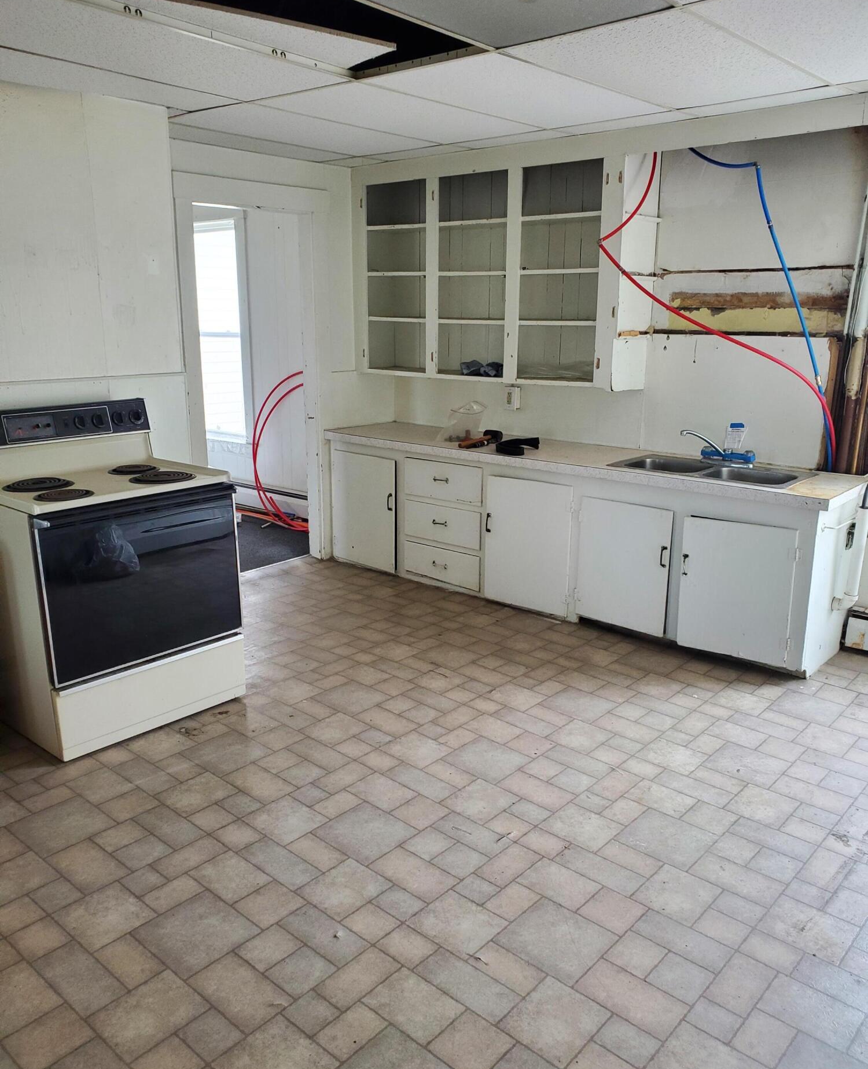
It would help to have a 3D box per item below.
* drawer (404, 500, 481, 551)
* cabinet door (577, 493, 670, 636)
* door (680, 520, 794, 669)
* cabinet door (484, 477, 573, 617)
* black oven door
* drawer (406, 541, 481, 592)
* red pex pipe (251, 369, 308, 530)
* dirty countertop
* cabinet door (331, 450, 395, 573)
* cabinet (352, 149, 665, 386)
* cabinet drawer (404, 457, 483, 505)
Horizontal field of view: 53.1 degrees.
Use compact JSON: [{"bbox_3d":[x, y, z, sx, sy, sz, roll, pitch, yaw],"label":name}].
[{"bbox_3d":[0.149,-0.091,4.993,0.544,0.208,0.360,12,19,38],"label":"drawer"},{"bbox_3d":[0.917,0.149,4.197,0.475,0.608,0.022,12,19,37],"label":"cabinet door"},{"bbox_3d":[1.345,0.248,3.875,0.495,0.615,0.022,12,19,37],"label":"door"},{"bbox_3d":[0.488,0.054,4.521,0.508,0.675,0.022,12,19,37],"label":"cabinet door"},{"bbox_3d":[-1.059,0.156,3.201,0.743,0.639,0.070,-14,21,-42],"label":"black oven door"},{"bbox_3d":[0.148,0.140,5.056,0.544,0.192,0.360,12,19,38],"label":"drawer"},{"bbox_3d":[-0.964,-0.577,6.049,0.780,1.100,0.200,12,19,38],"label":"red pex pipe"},{"bbox_3d":[0.653,-0.424,4.650,2.942,0.051,0.620,12,19,38],"label":"dirty countertop"},{"bbox_3d":[-0.411,-0.141,5.200,0.495,0.677,0.022,12,19,37],"label":"cabinet door"},{"bbox_3d":[0.311,-1.446,4.874,1.789,1.132,0.326,12,19,38],"label":"cabinet"},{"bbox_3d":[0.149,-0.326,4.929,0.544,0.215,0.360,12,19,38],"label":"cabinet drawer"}]

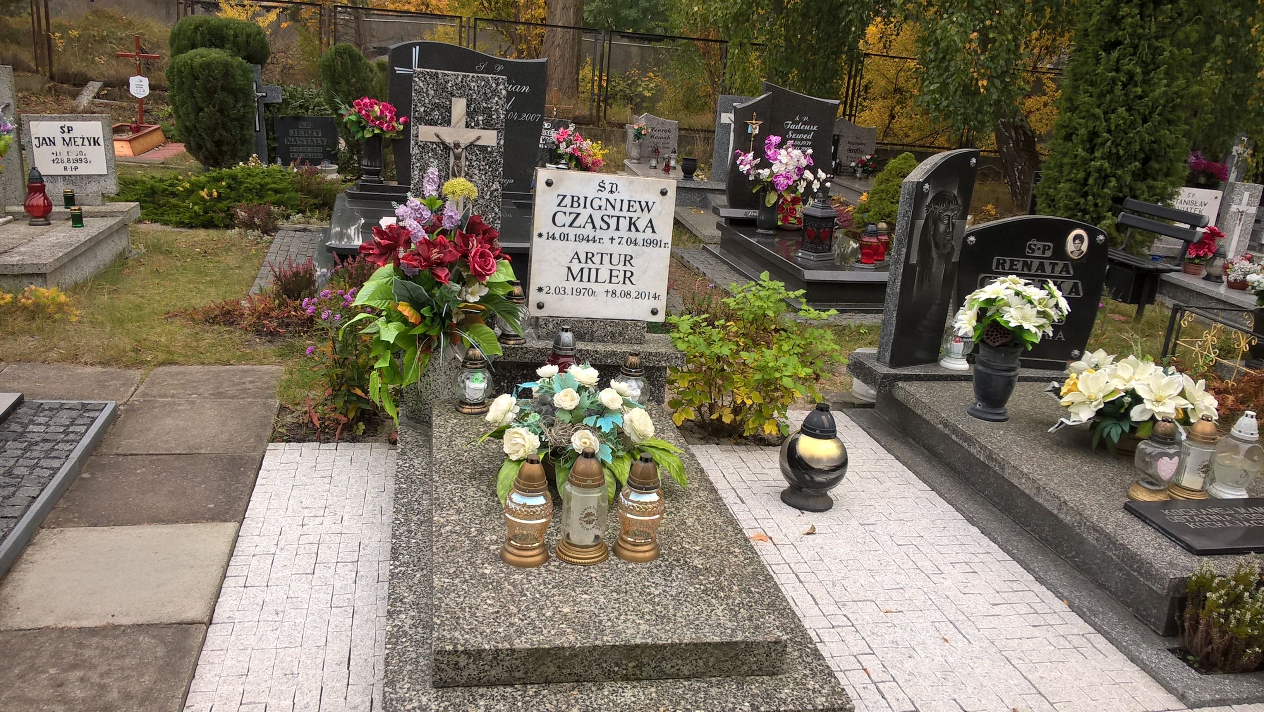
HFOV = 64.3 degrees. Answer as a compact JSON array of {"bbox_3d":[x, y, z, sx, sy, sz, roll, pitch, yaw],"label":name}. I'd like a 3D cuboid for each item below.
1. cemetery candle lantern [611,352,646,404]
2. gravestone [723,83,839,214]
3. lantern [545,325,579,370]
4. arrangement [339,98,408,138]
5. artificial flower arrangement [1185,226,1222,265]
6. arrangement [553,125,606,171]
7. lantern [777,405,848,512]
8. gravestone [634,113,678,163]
[{"bbox_3d":[-0.004,0.092,3.254,0.125,0.200,0.125,2,16,-12],"label":"cemetery candle lantern"},{"bbox_3d":[1.073,-1.506,7.265,0.760,0.870,0.150,0,18,-15],"label":"gravestone"},{"bbox_3d":[-0.211,0.042,3.104,0.125,0.270,0.125,1,18,-13],"label":"lantern"},{"bbox_3d":[-1.447,-1.325,5.617,0.400,0.260,0.340,2,16,-12],"label":"arrangement"},{"bbox_3d":[3.938,-0.762,6.934,0.220,0.280,0.220,1,18,-13],"label":"artificial flower arrangement"},{"bbox_3d":[-0.473,-1.850,9.000,0.450,0.400,0.350,2,16,-12],"label":"arrangement"},{"bbox_3d":[0.573,0.310,3.166,0.219,0.322,0.219,2,16,-12],"label":"lantern"},{"bbox_3d":[0.282,-2.499,11.500,0.480,0.570,0.100,3,16,-7],"label":"gravestone"}]

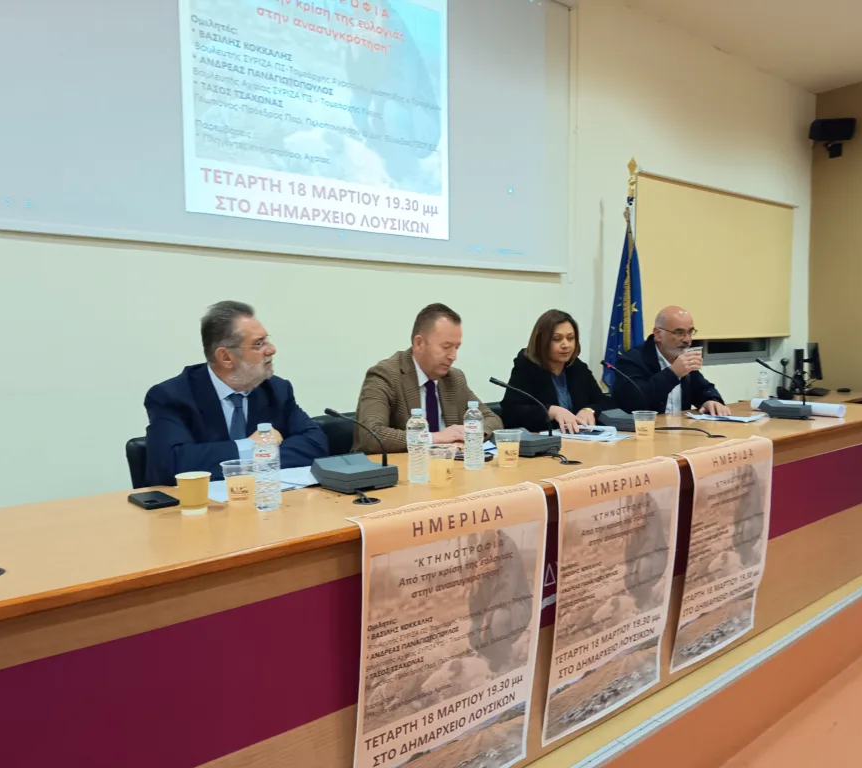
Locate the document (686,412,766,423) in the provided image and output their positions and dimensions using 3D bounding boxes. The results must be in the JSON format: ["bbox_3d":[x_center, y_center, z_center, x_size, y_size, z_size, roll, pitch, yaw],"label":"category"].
[{"bbox_3d":[1.392,0.146,3.372,0.290,0.020,0.340,3,6,40],"label":"document"}]

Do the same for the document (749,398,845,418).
[{"bbox_3d":[1.781,0.115,3.468,0.063,0.063,0.420,-4,6,-41],"label":"document"}]

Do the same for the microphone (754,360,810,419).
[{"bbox_3d":[1.663,0.023,3.382,0.260,0.260,0.170,3,6,40],"label":"microphone"}]

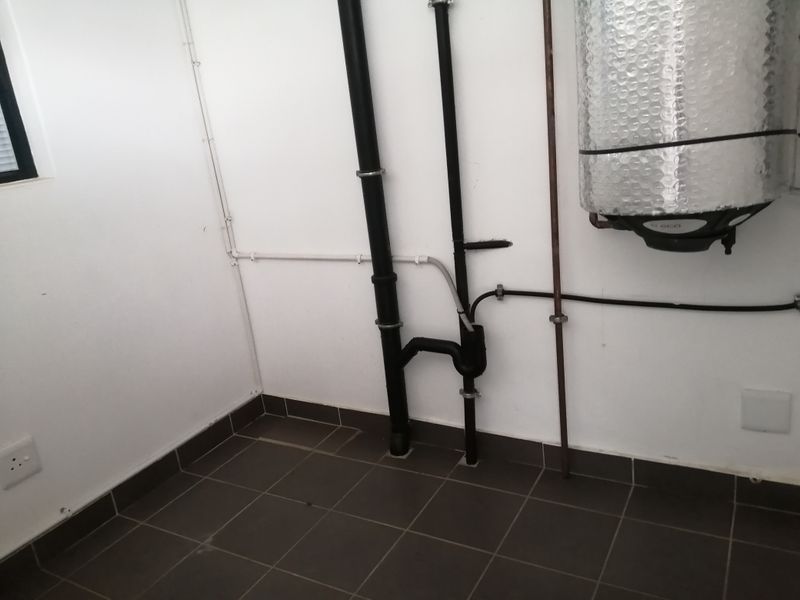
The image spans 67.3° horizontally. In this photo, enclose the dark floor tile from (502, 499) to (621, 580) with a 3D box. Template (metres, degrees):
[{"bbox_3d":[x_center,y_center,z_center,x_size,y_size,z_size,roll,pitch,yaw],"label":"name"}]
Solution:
[{"bbox_3d":[0.506,0.747,1.891,0.308,0.010,0.308,3,19,30],"label":"dark floor tile"}]

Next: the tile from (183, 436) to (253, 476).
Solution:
[{"bbox_3d":[-0.775,0.677,2.622,0.141,0.010,0.308,3,19,30],"label":"tile"}]

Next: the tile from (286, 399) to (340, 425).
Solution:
[{"bbox_3d":[-0.404,0.528,2.792,0.304,0.098,0.010,3,19,30],"label":"tile"}]

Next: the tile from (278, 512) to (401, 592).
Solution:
[{"bbox_3d":[-0.182,0.792,1.897,0.300,0.012,0.300,3,19,30],"label":"tile"}]

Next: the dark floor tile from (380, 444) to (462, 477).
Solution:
[{"bbox_3d":[0.092,0.626,2.352,0.300,0.012,0.197,3,19,30],"label":"dark floor tile"}]

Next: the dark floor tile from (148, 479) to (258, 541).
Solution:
[{"bbox_3d":[-0.728,0.781,2.252,0.308,0.010,0.308,3,19,30],"label":"dark floor tile"}]

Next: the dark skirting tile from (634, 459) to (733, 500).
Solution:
[{"bbox_3d":[0.914,0.582,1.948,0.300,0.096,0.012,3,19,31],"label":"dark skirting tile"}]

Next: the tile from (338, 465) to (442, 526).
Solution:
[{"bbox_3d":[-0.035,0.717,2.200,0.308,0.010,0.308,3,19,30],"label":"tile"}]

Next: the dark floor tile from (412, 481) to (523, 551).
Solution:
[{"bbox_3d":[0.230,0.713,1.992,0.300,0.012,0.300,3,19,30],"label":"dark floor tile"}]

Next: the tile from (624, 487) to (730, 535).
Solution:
[{"bbox_3d":[0.902,0.684,1.948,0.308,0.010,0.200,3,19,30],"label":"tile"}]

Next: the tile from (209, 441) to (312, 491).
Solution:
[{"bbox_3d":[-0.557,0.678,2.453,0.300,0.012,0.300,3,19,30],"label":"tile"}]

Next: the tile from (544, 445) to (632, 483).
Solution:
[{"bbox_3d":[0.655,0.569,2.107,0.300,0.096,0.012,3,19,31],"label":"tile"}]

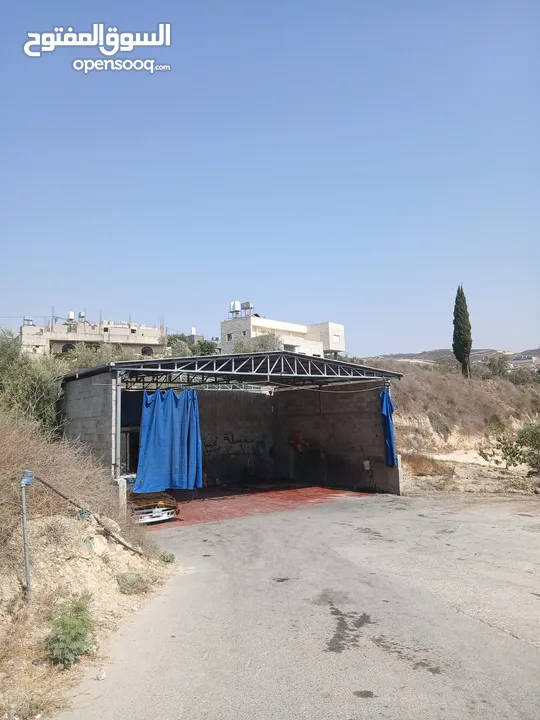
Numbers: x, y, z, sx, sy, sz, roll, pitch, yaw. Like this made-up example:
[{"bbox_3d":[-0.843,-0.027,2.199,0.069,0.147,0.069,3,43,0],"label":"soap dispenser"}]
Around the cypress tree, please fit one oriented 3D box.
[{"bbox_3d":[14.594,-2.161,41.000,1.500,7.236,1.500,-1,-7,0],"label":"cypress tree"}]

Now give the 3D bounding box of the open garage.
[{"bbox_3d":[-1.740,2.752,21.252,11.852,5.359,7.607,3,-8,-36],"label":"open garage"}]

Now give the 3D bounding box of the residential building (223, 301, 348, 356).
[{"bbox_3d":[2.413,-3.145,86.269,11.800,8.900,16.600,-7,-9,42],"label":"residential building"}]

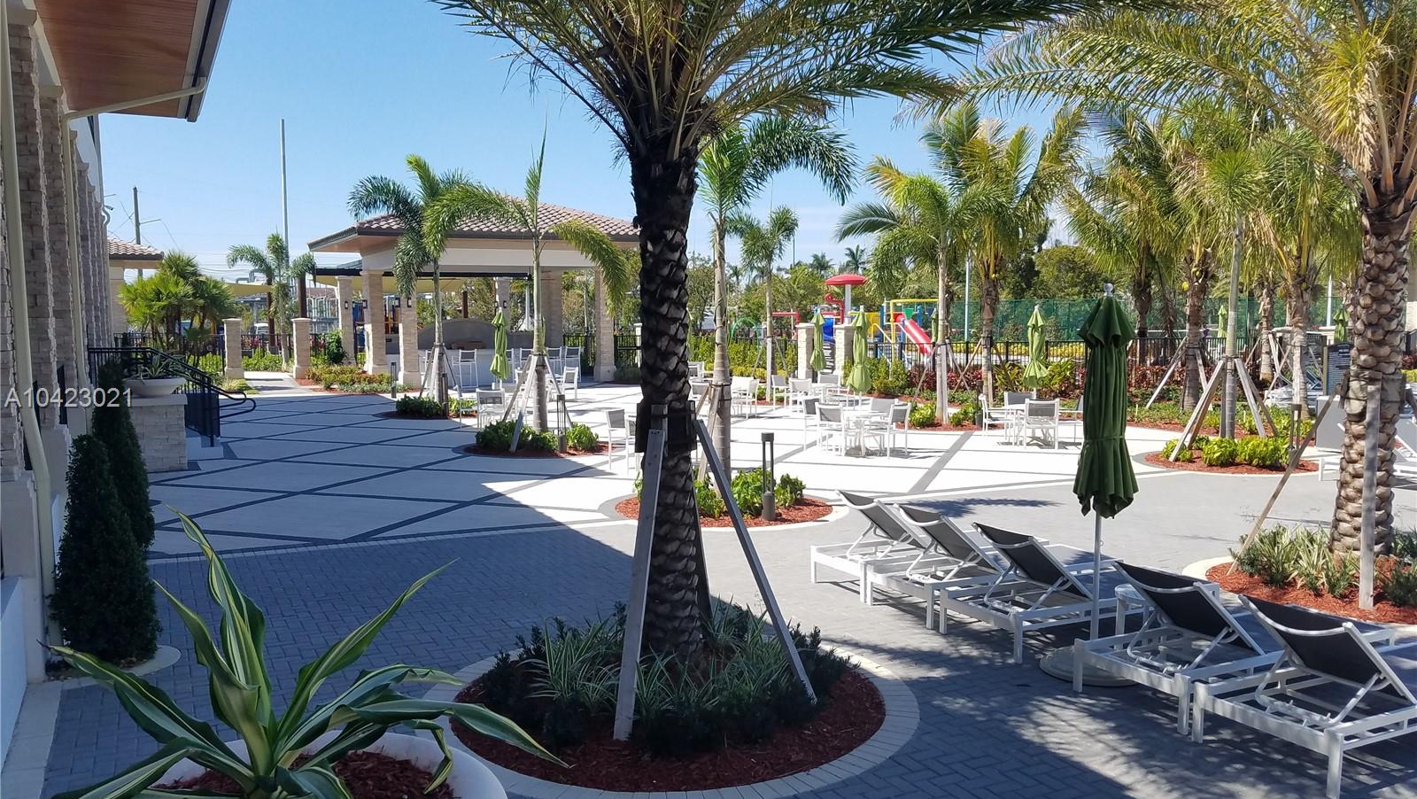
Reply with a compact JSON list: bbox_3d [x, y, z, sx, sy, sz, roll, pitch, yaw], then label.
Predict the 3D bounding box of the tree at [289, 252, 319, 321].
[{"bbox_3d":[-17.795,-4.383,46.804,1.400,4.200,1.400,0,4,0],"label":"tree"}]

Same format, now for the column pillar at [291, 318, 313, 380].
[{"bbox_3d":[-14.315,-1.755,37.500,0.600,2.150,0.600,-3,5,-30],"label":"column pillar"}]

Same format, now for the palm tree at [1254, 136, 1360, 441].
[{"bbox_3d":[13.401,-2.698,23.555,3.000,6.528,3.000,0,4,0],"label":"palm tree"}]

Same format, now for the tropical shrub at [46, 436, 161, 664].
[{"bbox_3d":[-4.226,0.999,7.430,0.690,1.504,0.690,0,4,0],"label":"tropical shrub"}]

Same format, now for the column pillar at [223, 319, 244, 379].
[{"bbox_3d":[-19.267,-2.075,43.281,0.620,2.415,0.620,-3,6,-38],"label":"column pillar"}]

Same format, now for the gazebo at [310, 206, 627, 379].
[{"bbox_3d":[-7.510,-3.901,37.211,10.300,6.500,7.300,-3,5,-30],"label":"gazebo"}]

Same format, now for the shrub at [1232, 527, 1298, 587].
[{"bbox_3d":[5.096,1.409,9.733,0.540,0.460,0.500,2,5,28],"label":"shrub"}]

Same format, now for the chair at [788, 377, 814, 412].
[{"bbox_3d":[2.391,-0.099,27.200,0.570,0.870,0.620,1,5,20],"label":"chair"}]

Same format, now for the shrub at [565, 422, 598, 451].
[{"bbox_3d":[-2.351,0.619,19.716,0.640,0.550,0.620,-1,4,-7],"label":"shrub"}]

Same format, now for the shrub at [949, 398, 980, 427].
[{"bbox_3d":[5.799,0.252,24.167,0.680,0.580,0.620,1,4,14],"label":"shrub"}]

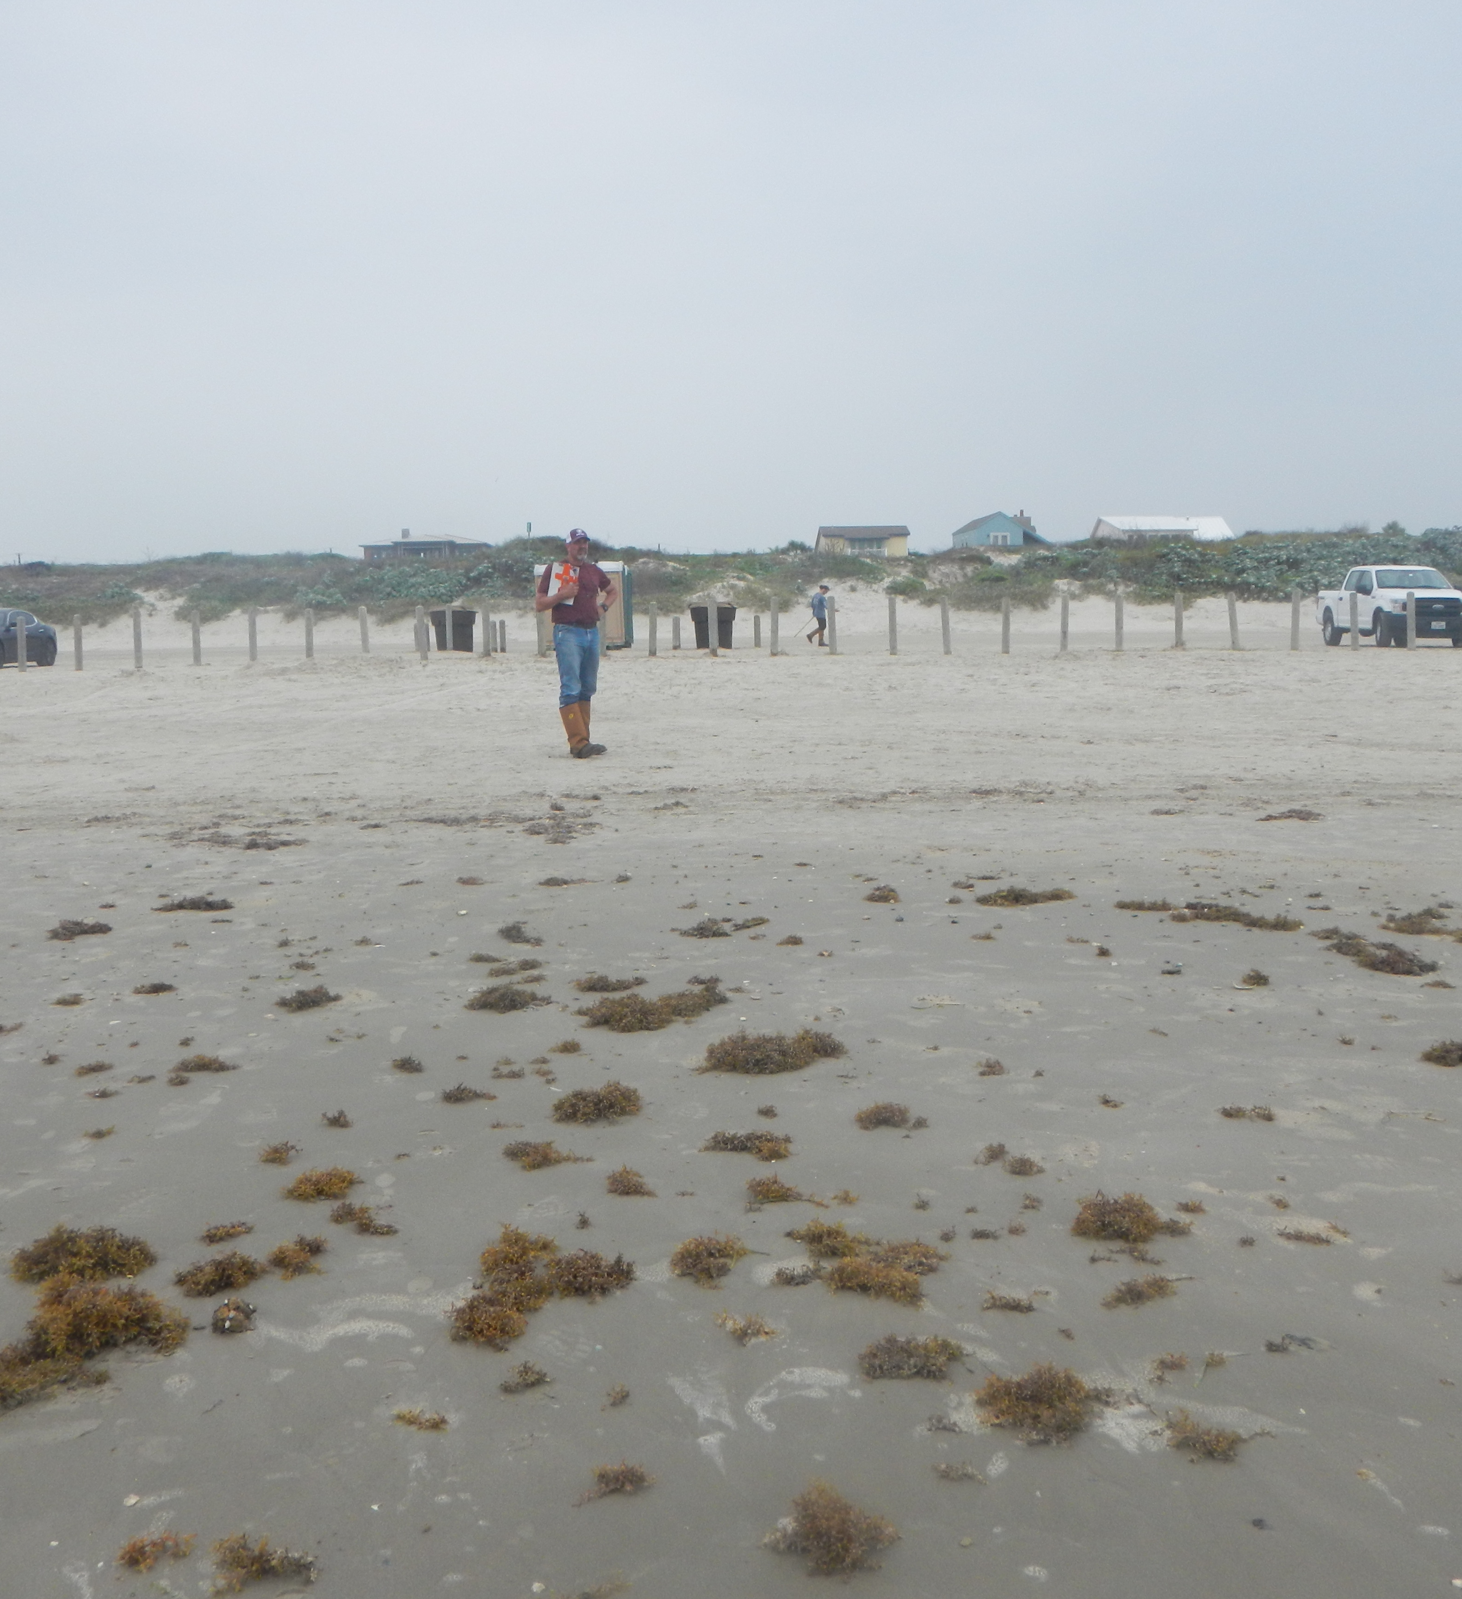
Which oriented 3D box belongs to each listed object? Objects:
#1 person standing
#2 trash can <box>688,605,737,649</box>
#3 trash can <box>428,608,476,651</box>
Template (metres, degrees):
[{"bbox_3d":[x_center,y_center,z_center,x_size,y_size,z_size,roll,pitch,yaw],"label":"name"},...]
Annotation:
[{"bbox_3d":[-1.213,-1.253,13.802,0.550,1.800,0.420,-3,7,-25],"label":"person standing"},{"bbox_3d":[-0.490,-4.514,44.937,1.170,1.150,1.100,0,6,0],"label":"trash can"},{"bbox_3d":[-7.194,-4.435,44.737,1.170,1.150,1.100,0,6,0],"label":"trash can"}]

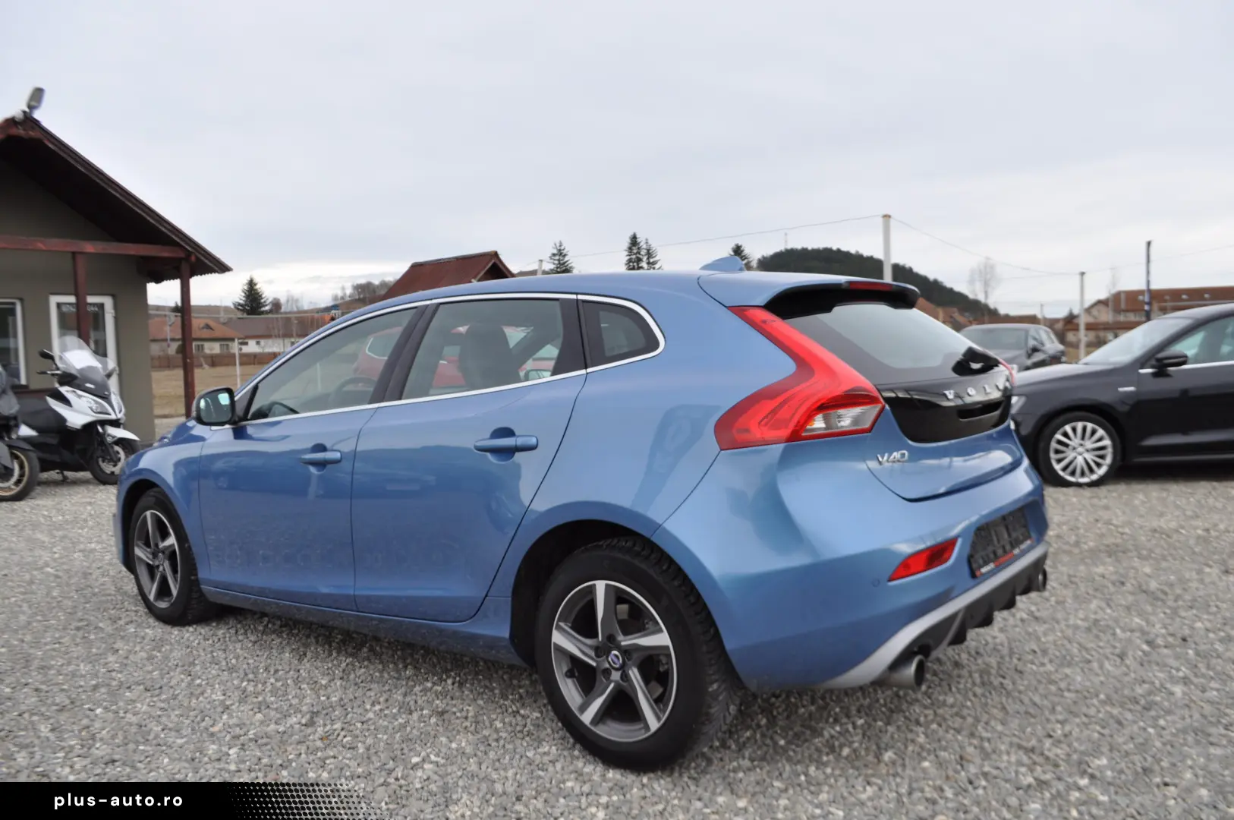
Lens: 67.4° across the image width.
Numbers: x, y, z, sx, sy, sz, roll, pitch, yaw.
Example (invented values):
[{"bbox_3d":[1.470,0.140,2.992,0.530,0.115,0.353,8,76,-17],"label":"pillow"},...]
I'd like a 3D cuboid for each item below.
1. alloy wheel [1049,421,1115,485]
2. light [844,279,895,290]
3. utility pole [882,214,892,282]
[{"bbox_3d":[3.699,0.334,7.450,0.487,0.487,0.200,-2,3,2],"label":"alloy wheel"},{"bbox_3d":[0.788,-0.388,2.898,0.037,0.027,0.345,0,3,39],"label":"light"},{"bbox_3d":[9.161,-3.624,31.138,0.280,5.856,0.280,-2,3,0],"label":"utility pole"}]

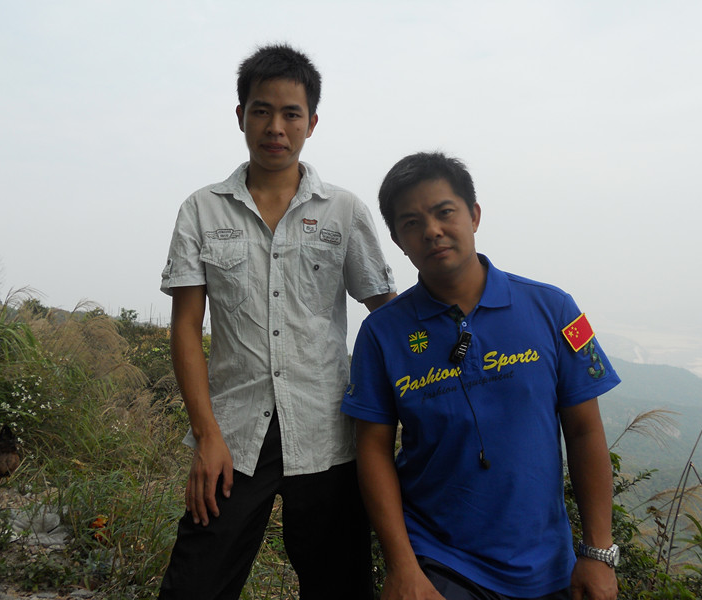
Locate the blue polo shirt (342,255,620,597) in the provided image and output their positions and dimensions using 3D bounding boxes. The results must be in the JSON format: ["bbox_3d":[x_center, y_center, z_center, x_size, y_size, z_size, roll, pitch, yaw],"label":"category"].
[{"bbox_3d":[0.250,0.242,1.430,0.530,0.650,0.290,-6,7,16],"label":"blue polo shirt"}]

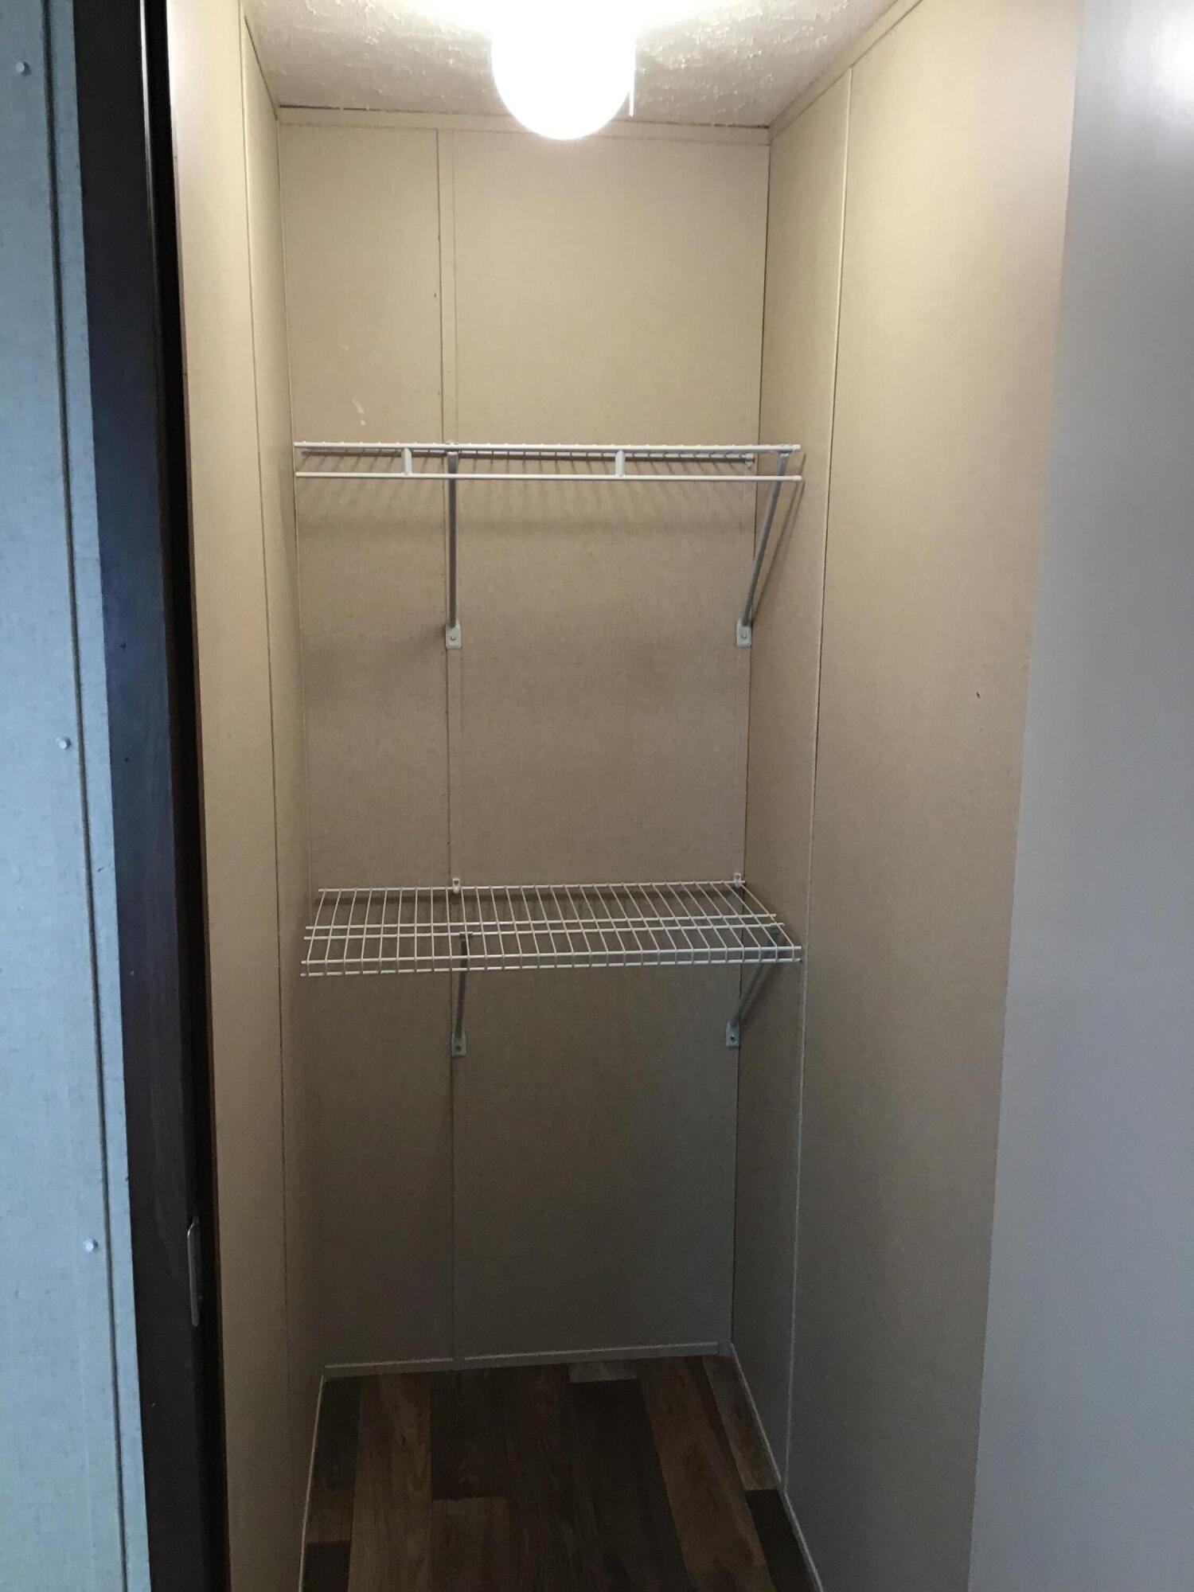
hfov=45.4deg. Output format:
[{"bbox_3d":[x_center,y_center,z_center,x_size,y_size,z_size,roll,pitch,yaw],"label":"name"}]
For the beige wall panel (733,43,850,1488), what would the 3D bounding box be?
[{"bbox_3d":[0.290,0.048,2.245,0.025,2.091,0.413,-1,12,-7],"label":"beige wall panel"}]

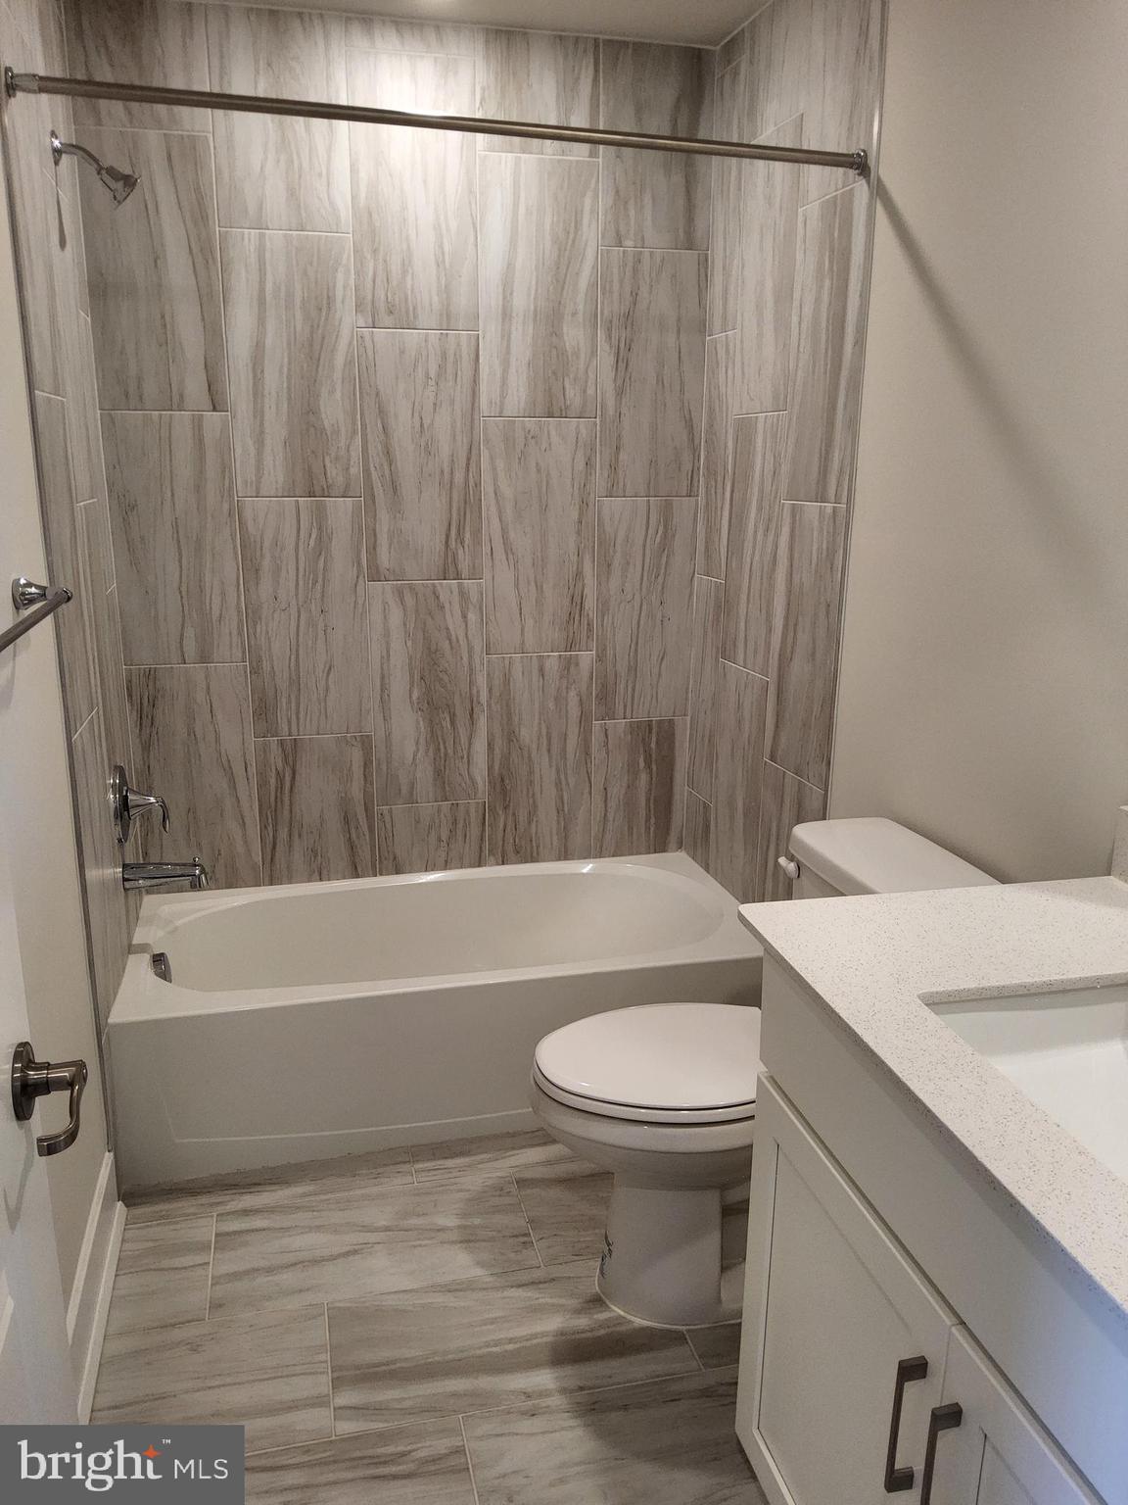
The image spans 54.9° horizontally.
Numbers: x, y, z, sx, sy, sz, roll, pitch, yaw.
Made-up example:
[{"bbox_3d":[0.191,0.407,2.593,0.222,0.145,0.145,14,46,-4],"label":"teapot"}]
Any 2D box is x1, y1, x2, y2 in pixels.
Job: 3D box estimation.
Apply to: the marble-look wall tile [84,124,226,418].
[{"bbox_3d":[-0.952,-1.109,2.531,0.297,0.605,0.010,-3,15,-13],"label":"marble-look wall tile"}]

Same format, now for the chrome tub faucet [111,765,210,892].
[{"bbox_3d":[-0.917,0.173,2.479,0.188,0.298,0.174,-3,15,-14],"label":"chrome tub faucet"}]

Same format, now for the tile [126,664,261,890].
[{"bbox_3d":[-0.955,0.071,2.823,0.295,0.601,0.010,-3,15,-13],"label":"tile"}]

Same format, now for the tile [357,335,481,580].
[{"bbox_3d":[-0.361,-0.746,2.773,0.303,0.612,0.010,-3,15,-13],"label":"tile"}]

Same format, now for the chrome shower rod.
[{"bbox_3d":[-0.177,-1.113,1.927,1.506,0.050,0.050,-1,15,-11],"label":"chrome shower rod"}]

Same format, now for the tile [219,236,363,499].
[{"bbox_3d":[-0.654,-0.928,2.634,0.304,0.606,0.010,-3,15,-13],"label":"tile"}]

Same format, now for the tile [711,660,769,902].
[{"bbox_3d":[0.461,0.085,2.827,0.010,0.608,0.304,-3,15,-15],"label":"tile"}]

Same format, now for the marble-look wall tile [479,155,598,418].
[{"bbox_3d":[-0.059,-1.162,2.742,0.305,0.611,0.010,-3,15,-13],"label":"marble-look wall tile"}]

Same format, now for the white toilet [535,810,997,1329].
[{"bbox_3d":[0.307,0.583,1.957,0.727,0.806,0.430,-3,15,-14],"label":"white toilet"}]

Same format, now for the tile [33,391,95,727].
[{"bbox_3d":[-0.937,-0.352,2.049,0.010,0.606,0.302,-3,15,-14],"label":"tile"}]

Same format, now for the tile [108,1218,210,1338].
[{"bbox_3d":[-0.760,0.990,2.067,0.178,0.010,0.298,-3,15,-13],"label":"tile"}]

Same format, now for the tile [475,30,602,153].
[{"bbox_3d":[-0.056,-1.586,2.628,0.305,0.264,0.010,-3,15,-13],"label":"tile"}]

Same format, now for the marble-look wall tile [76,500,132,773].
[{"bbox_3d":[-1.026,-0.234,2.401,0.010,0.614,0.302,-3,15,-15],"label":"marble-look wall tile"}]

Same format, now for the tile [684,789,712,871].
[{"bbox_3d":[0.396,0.220,3.109,0.010,0.194,0.181,-4,15,-15],"label":"tile"}]

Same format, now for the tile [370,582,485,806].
[{"bbox_3d":[-0.361,-0.153,2.902,0.303,0.605,0.010,-3,15,-14],"label":"tile"}]

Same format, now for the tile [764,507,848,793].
[{"bbox_3d":[0.538,-0.241,2.427,0.010,0.606,0.283,-4,15,-15],"label":"tile"}]

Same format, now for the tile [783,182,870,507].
[{"bbox_3d":[0.546,-0.837,2.290,0.010,0.608,0.285,-3,15,-15],"label":"tile"}]

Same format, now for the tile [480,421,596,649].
[{"bbox_3d":[-0.063,-0.564,2.872,0.303,0.605,0.010,-3,15,-14],"label":"tile"}]

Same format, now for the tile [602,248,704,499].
[{"bbox_3d":[0.231,-0.984,2.857,0.289,0.612,0.010,-3,15,-13],"label":"tile"}]

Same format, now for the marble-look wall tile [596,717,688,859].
[{"bbox_3d":[0.223,0.101,3.120,0.292,0.403,0.010,-3,15,-14],"label":"marble-look wall tile"}]

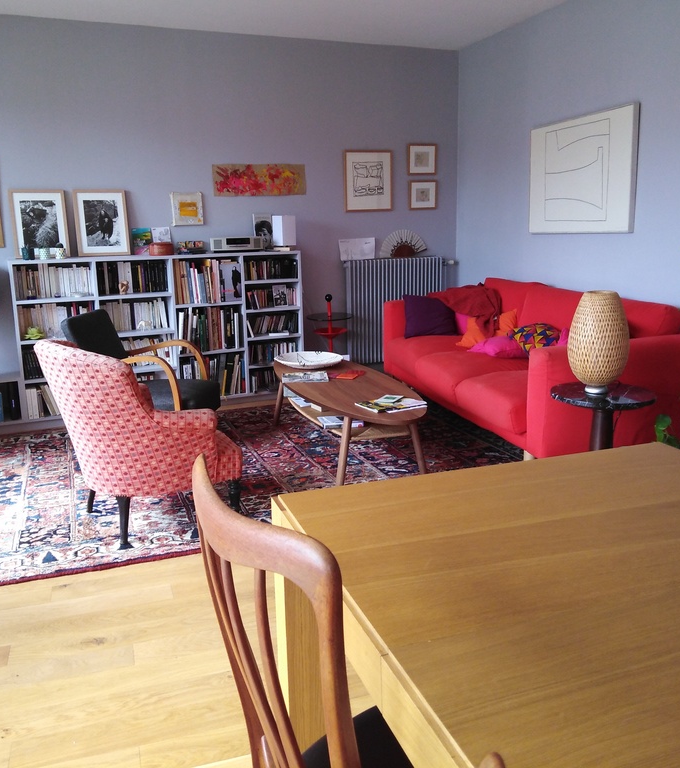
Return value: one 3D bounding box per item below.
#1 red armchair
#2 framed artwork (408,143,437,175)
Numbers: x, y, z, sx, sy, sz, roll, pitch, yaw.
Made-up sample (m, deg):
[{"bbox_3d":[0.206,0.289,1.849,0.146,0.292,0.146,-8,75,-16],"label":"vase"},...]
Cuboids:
[{"bbox_3d":[-0.867,0.185,3.234,0.780,0.810,0.680,-10,15,-35],"label":"red armchair"},{"bbox_3d":[0.624,-1.690,5.804,0.240,0.225,0.025,-6,13,-23],"label":"framed artwork"}]

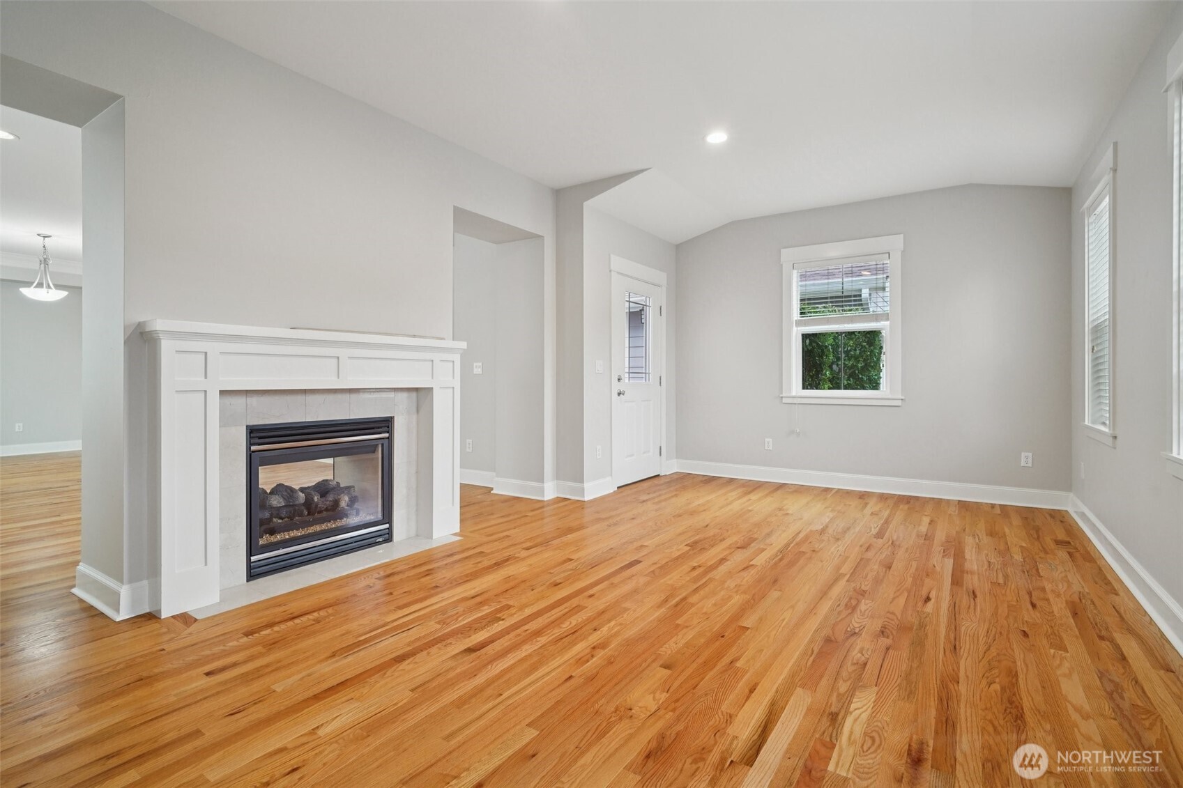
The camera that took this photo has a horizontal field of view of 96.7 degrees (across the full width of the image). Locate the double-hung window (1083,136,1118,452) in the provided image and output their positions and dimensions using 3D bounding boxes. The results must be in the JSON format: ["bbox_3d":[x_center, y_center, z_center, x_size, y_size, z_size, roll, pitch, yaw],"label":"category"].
[{"bbox_3d":[3.237,-0.562,3.330,0.100,1.696,1.040,1,1,36],"label":"double-hung window"}]

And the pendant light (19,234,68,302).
[{"bbox_3d":[-6.215,-1.445,5.976,0.384,0.777,0.384,0,1,32],"label":"pendant light"}]

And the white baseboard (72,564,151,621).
[{"bbox_3d":[-2.333,0.923,2.541,0.656,0.150,0.150,0,1,32],"label":"white baseboard"}]

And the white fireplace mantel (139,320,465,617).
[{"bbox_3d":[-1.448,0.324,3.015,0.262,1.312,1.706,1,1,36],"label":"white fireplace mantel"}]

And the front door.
[{"bbox_3d":[0.464,-0.122,5.396,0.060,2.069,0.939,1,1,36],"label":"front door"}]

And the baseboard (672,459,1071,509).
[{"bbox_3d":[2.456,0.853,5.176,3.432,0.150,0.030,0,1,32],"label":"baseboard"}]

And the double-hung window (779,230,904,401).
[{"bbox_3d":[2.449,-0.690,5.192,1.090,1.615,0.100,0,1,32],"label":"double-hung window"}]

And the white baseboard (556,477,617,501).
[{"bbox_3d":[-0.053,0.861,4.886,0.293,0.150,0.474,1,1,36],"label":"white baseboard"}]

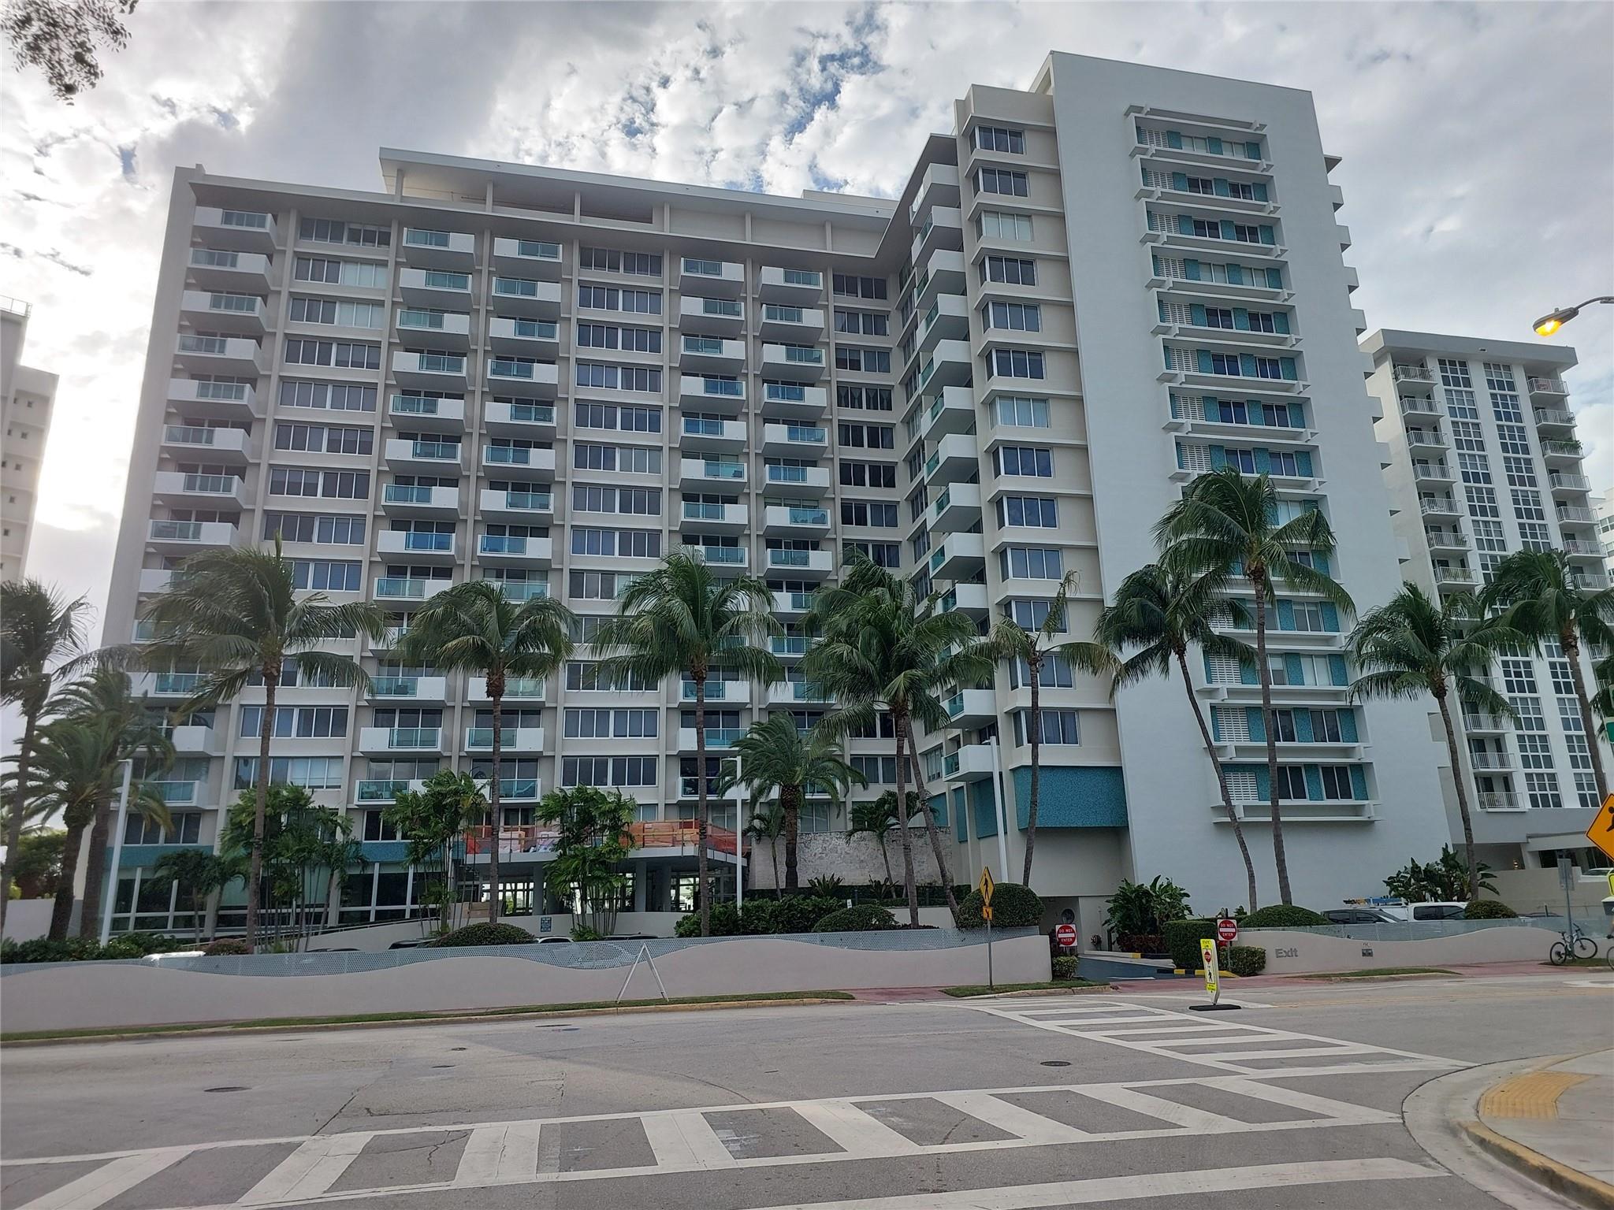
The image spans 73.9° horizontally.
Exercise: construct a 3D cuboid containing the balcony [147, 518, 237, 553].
[{"bbox_3d":[-32.773,-3.606,57.480,3.964,1.220,1.628,2,-16,-13],"label":"balcony"}]

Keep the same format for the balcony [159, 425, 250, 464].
[{"bbox_3d":[-32.451,-8.743,58.124,3.911,1.210,1.635,2,-15,-13],"label":"balcony"}]

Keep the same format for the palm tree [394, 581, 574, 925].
[{"bbox_3d":[-9.713,5.089,31.421,5.357,11.871,5.196,2,-16,-13],"label":"palm tree"}]

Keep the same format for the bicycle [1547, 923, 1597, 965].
[{"bbox_3d":[22.965,10.223,32.351,1.700,1.060,0.580,4,-17,-19],"label":"bicycle"}]

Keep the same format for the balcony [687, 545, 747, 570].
[{"bbox_3d":[-5.625,-2.662,63.825,3.980,1.217,1.850,2,-16,-13],"label":"balcony"}]

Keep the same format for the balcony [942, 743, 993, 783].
[{"bbox_3d":[7.910,7.679,51.595,1.541,1.220,3.880,2,-16,-11],"label":"balcony"}]

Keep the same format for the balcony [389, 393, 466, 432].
[{"bbox_3d":[-21.777,-11.057,61.845,4.021,1.212,1.580,2,-16,-13],"label":"balcony"}]

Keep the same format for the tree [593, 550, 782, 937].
[{"bbox_3d":[-3.706,4.399,33.579,5.500,12.464,5.400,0,-15,-6],"label":"tree"}]

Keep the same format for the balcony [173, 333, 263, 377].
[{"bbox_3d":[-33.032,-14.100,60.341,3.964,1.220,1.628,2,-16,-13],"label":"balcony"}]

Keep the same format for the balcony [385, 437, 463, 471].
[{"bbox_3d":[-21.837,-8.445,61.408,4.015,1.220,1.628,2,-16,-13],"label":"balcony"}]

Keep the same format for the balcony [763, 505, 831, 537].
[{"bbox_3d":[-0.660,-4.995,65.062,3.974,1.206,1.580,2,-16,-13],"label":"balcony"}]

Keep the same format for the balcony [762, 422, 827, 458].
[{"bbox_3d":[-0.797,-10.180,66.492,4.021,1.230,1.580,2,-16,-13],"label":"balcony"}]

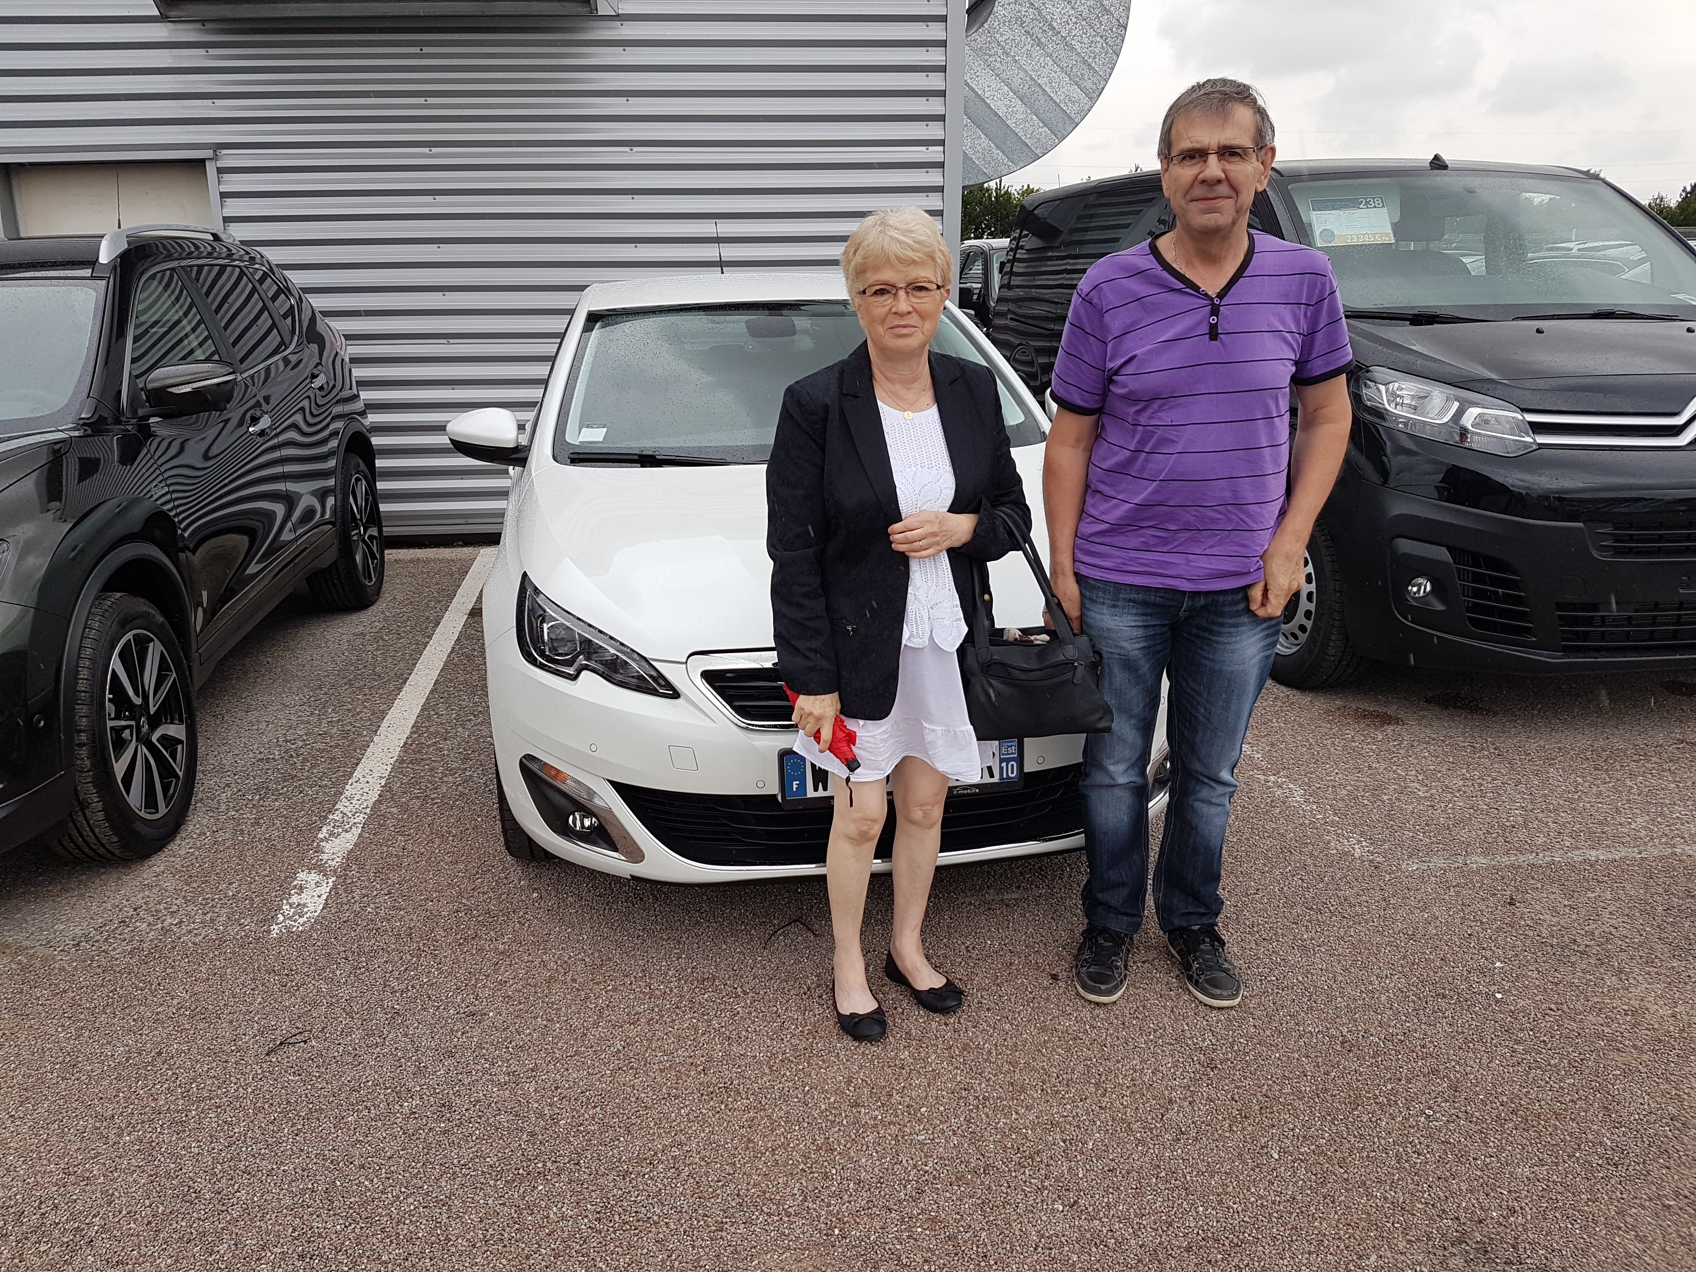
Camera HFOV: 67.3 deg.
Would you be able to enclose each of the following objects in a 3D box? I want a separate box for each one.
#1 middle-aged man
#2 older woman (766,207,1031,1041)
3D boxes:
[{"bbox_3d":[0.684,-0.129,2.550,0.560,1.790,0.340,1,17,5],"label":"middle-aged man"},{"bbox_3d":[0.098,0.005,2.463,0.480,1.590,0.360,-5,17,-14],"label":"older woman"}]

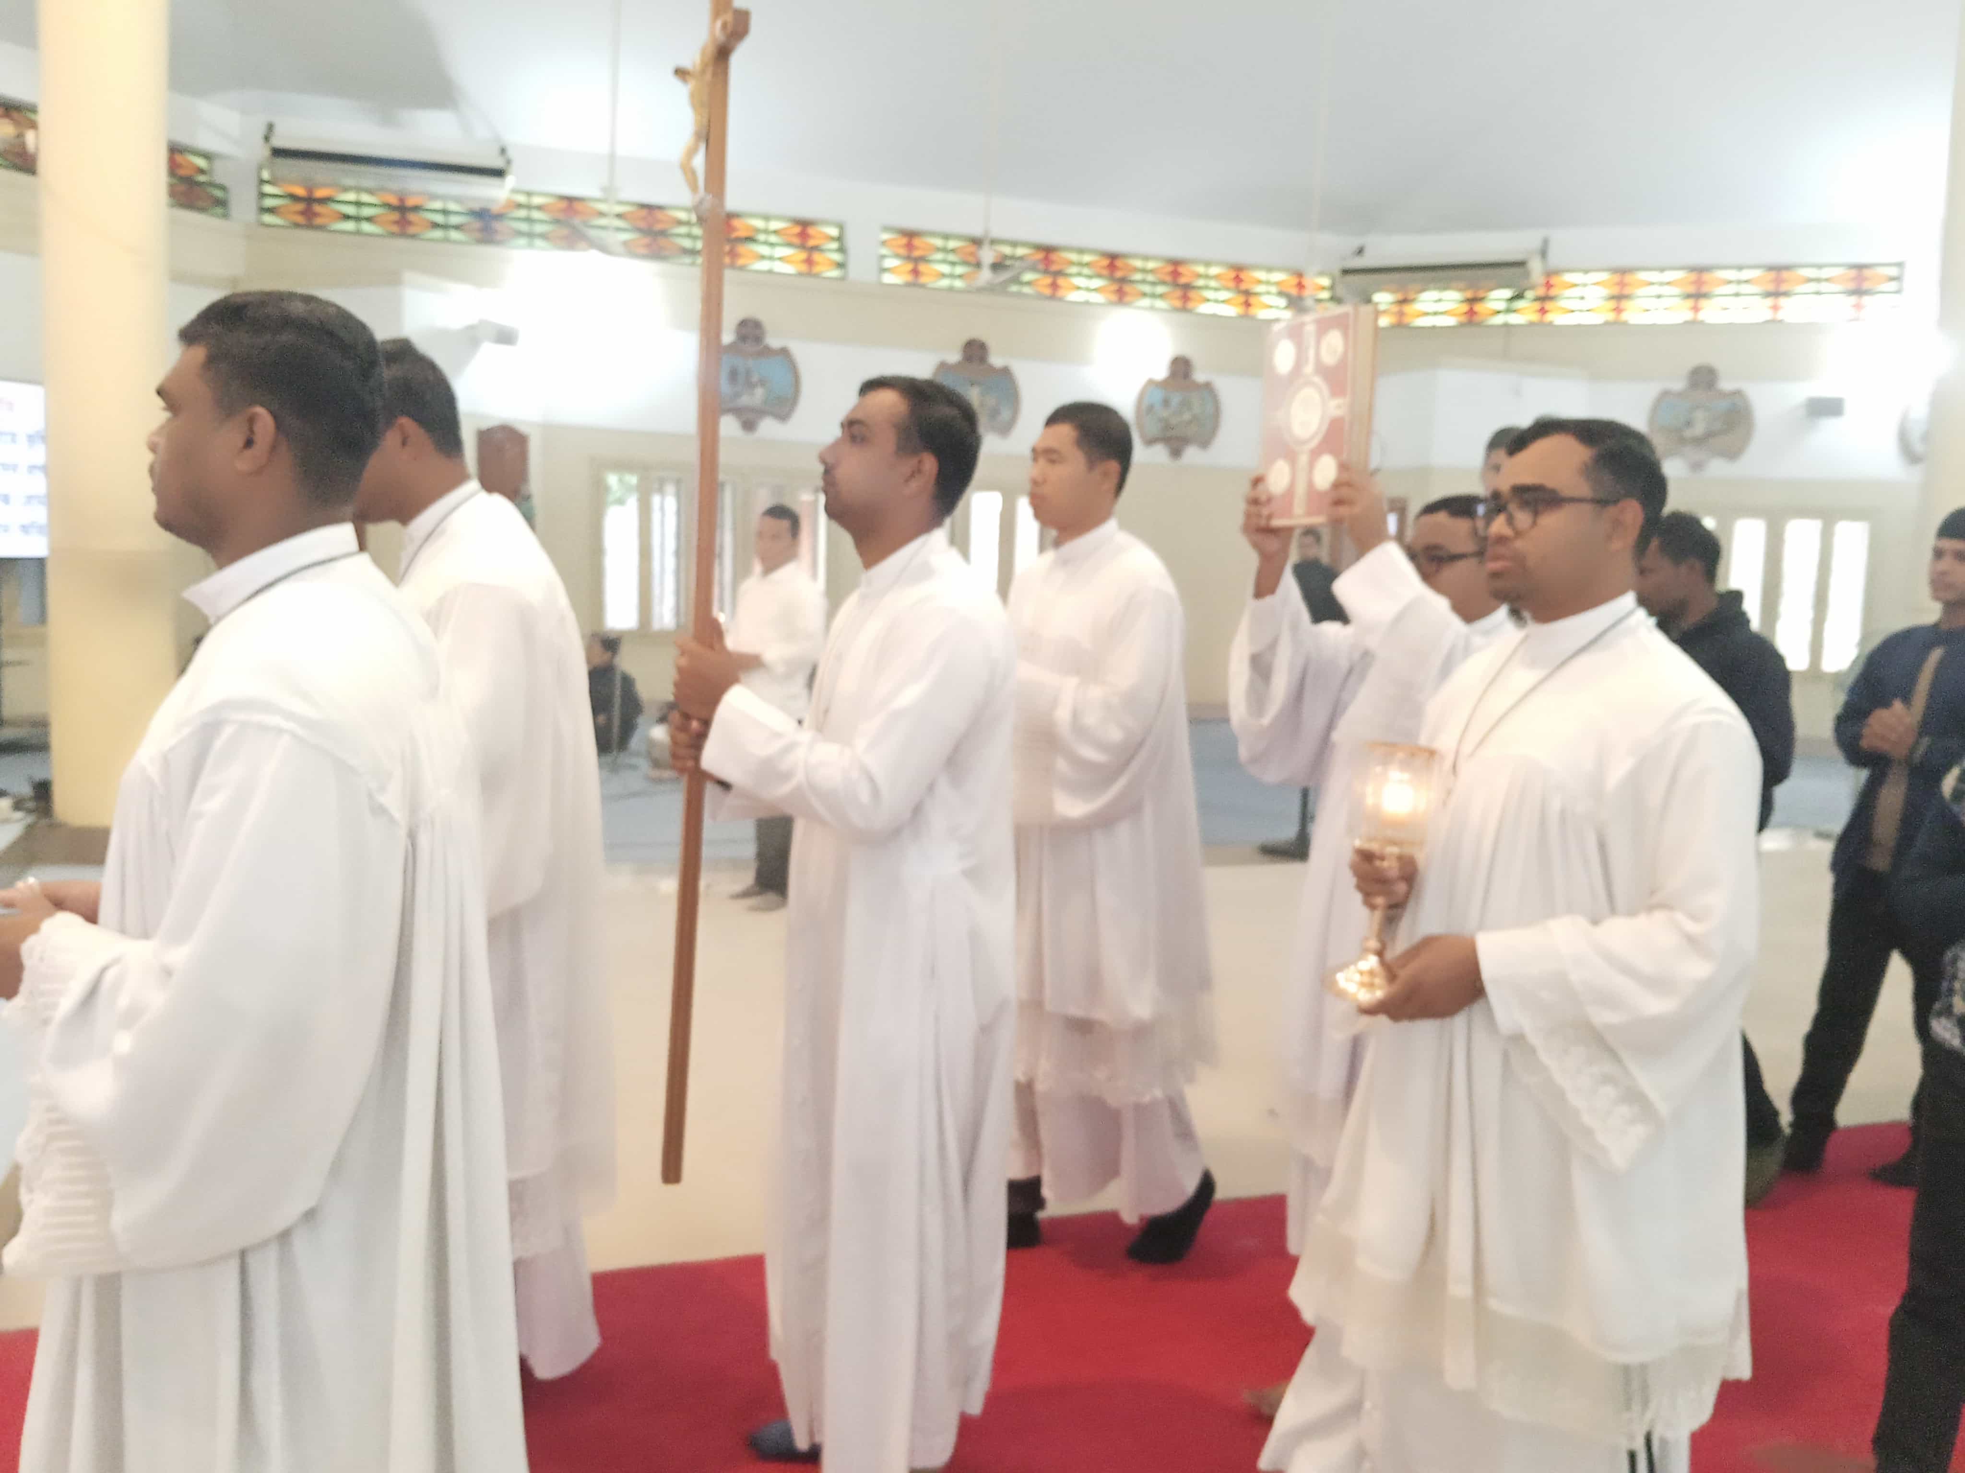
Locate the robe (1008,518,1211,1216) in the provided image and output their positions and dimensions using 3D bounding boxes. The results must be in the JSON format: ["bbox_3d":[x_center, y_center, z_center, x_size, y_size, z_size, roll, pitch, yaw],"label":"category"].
[{"bbox_3d":[0.213,0.275,3.060,0.450,1.390,0.530,0,5,-23],"label":"robe"}]

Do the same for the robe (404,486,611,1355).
[{"bbox_3d":[-0.828,0.306,2.420,0.520,1.410,0.570,1,4,-13],"label":"robe"}]

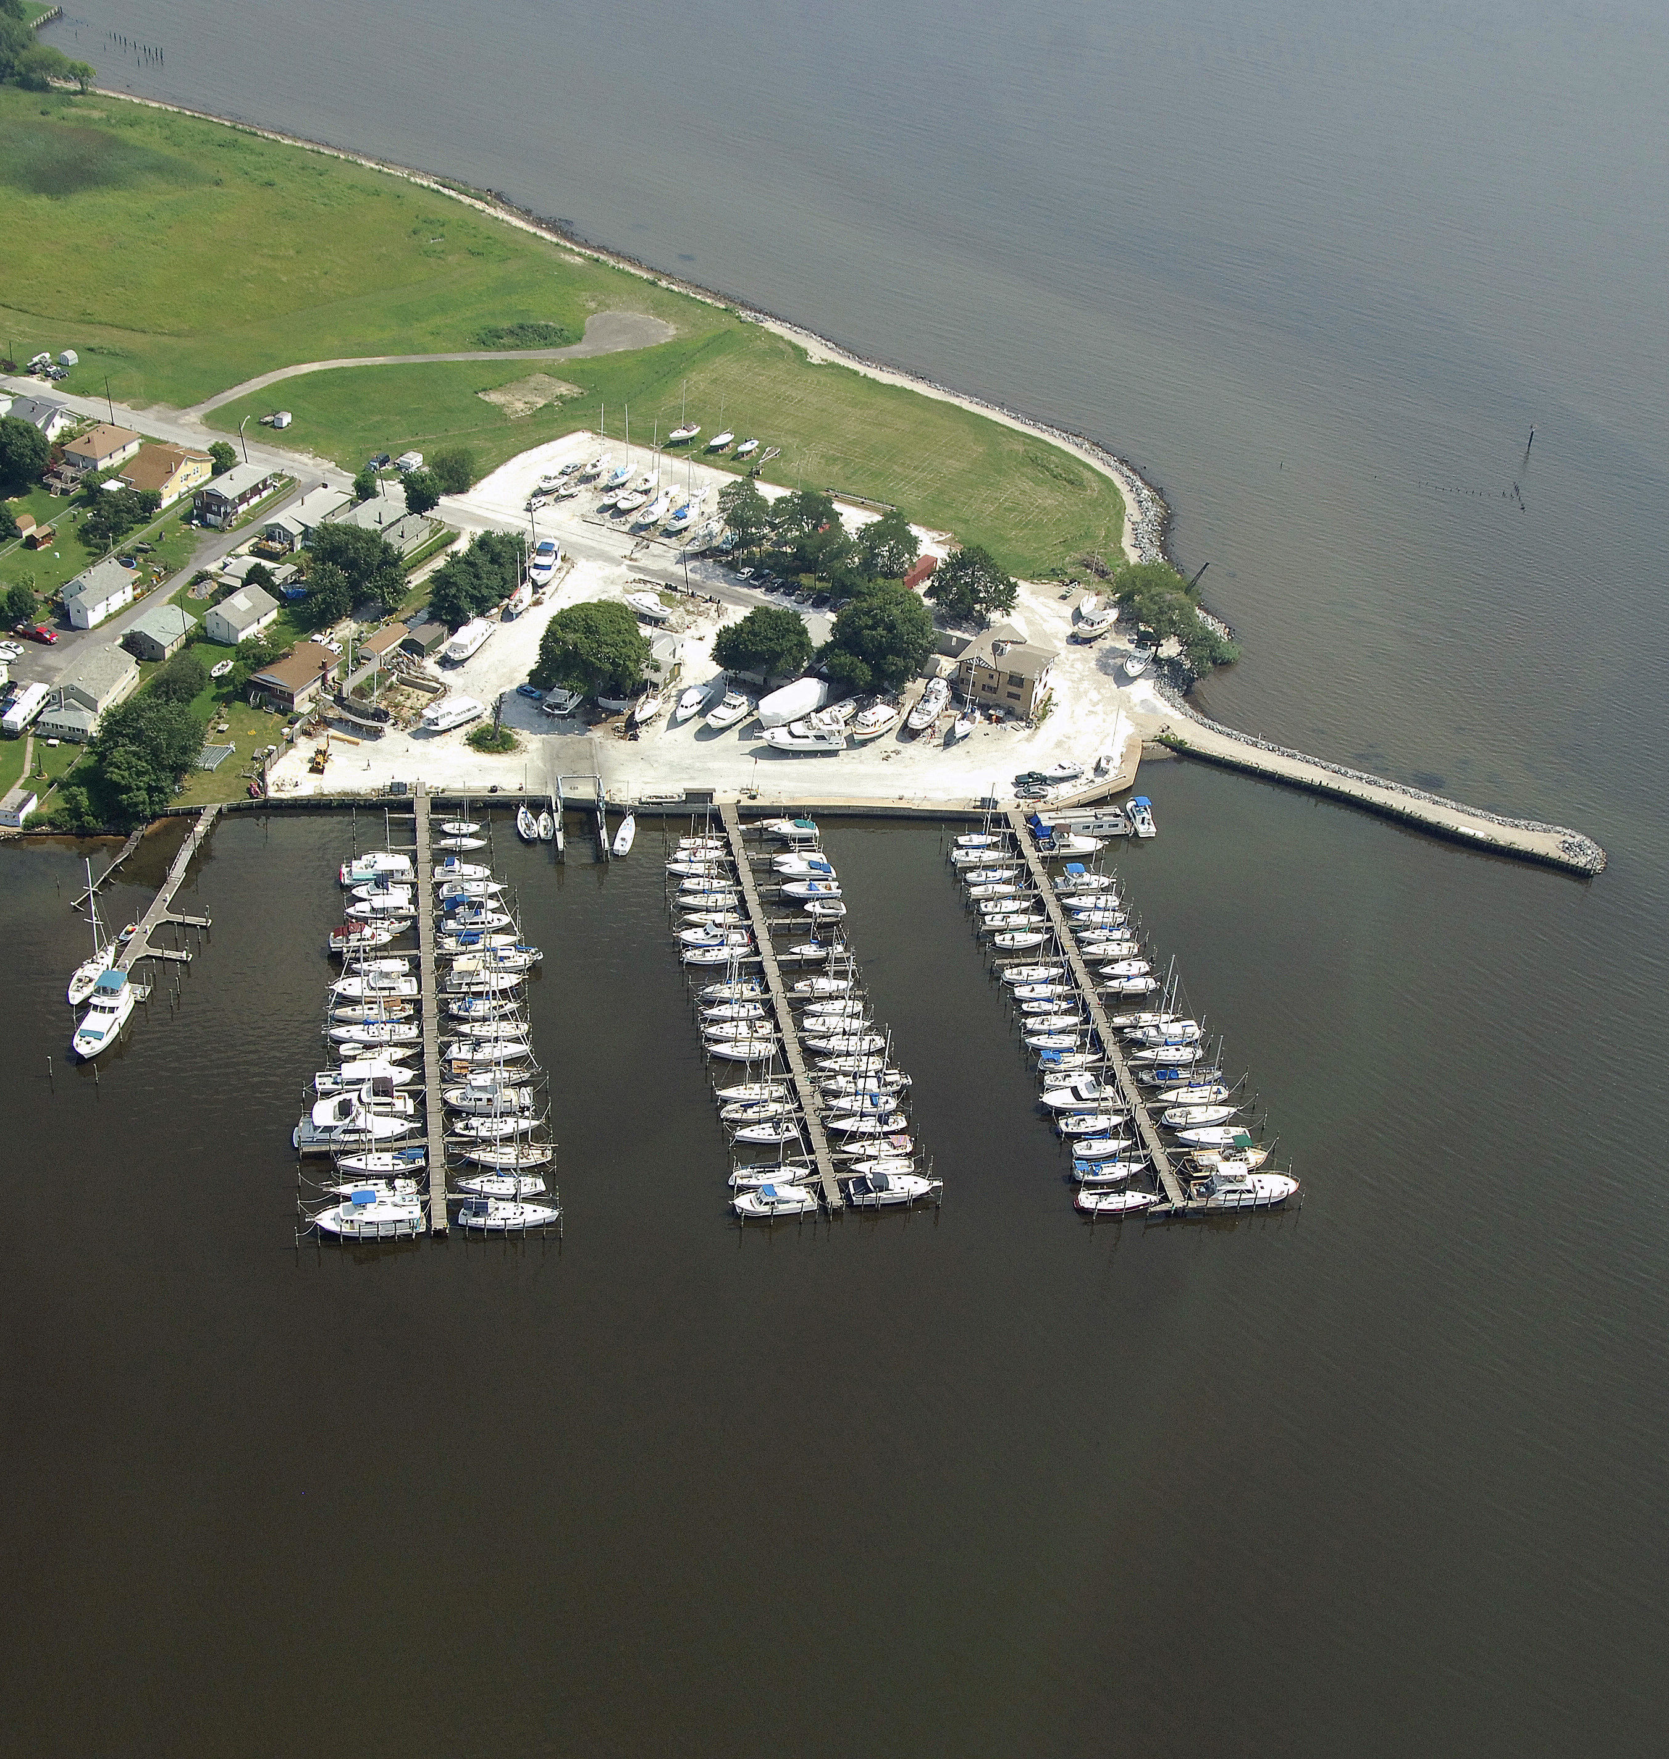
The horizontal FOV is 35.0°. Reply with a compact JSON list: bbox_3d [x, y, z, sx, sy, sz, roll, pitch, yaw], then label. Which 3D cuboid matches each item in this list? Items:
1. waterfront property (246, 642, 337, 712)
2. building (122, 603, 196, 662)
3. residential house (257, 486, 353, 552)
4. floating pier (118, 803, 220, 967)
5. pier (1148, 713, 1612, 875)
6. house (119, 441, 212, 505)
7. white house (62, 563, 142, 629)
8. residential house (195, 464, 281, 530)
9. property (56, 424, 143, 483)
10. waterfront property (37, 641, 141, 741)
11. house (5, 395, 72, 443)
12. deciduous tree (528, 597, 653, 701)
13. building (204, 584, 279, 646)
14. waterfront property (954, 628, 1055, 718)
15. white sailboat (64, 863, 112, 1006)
[{"bbox_3d":[-82.310,-31.760,405.310,8.560,4.980,12.670,18,36,20],"label":"waterfront property"},{"bbox_3d":[-105.082,-38.884,413.250,7.200,4.100,10.000,13,34,13],"label":"building"},{"bbox_3d":[-90.400,-62.456,455.659,7.060,4.680,16.290,18,37,19],"label":"residential house"},{"bbox_3d":[-87.366,2.058,360.696,9.208,1.400,44.677,7,33,3],"label":"floating pier"},{"bbox_3d":[85.356,-13.612,413.134,71.000,2.200,15.000,20,37,20],"label":"pier"},{"bbox_3d":[-115.989,-71.142,458.773,8.600,6.900,16.000,15,34,15],"label":"house"},{"bbox_3d":[-117.700,-45.507,419.951,6.500,6.100,11.700,16,35,17],"label":"white house"},{"bbox_3d":[-103.877,-67.052,458.760,6.430,6.720,12.000,18,37,18],"label":"residential house"},{"bbox_3d":[-128.760,-76.500,465.200,7.640,4.200,11.340,19,37,20],"label":"property"},{"bbox_3d":[-111.189,-28.059,394.200,8.800,5.900,18.500,10,33,8],"label":"waterfront property"},{"bbox_3d":[-143.682,-84.649,480.023,8.940,5.600,8.500,19,37,19],"label":"house"},{"bbox_3d":[-38.876,-37.966,418.728,18.300,14.000,18.300,3,35,-2],"label":"deciduous tree"},{"bbox_3d":[-95.675,-43.100,426.194,6.680,5.630,10.350,19,37,19],"label":"building"},{"bbox_3d":[27.472,-32.864,417.787,11.900,8.700,11.500,15,34,15],"label":"waterfront property"},{"bbox_3d":[-95.890,6.280,340.400,4.000,17.600,13.710,9,34,6],"label":"white sailboat"}]

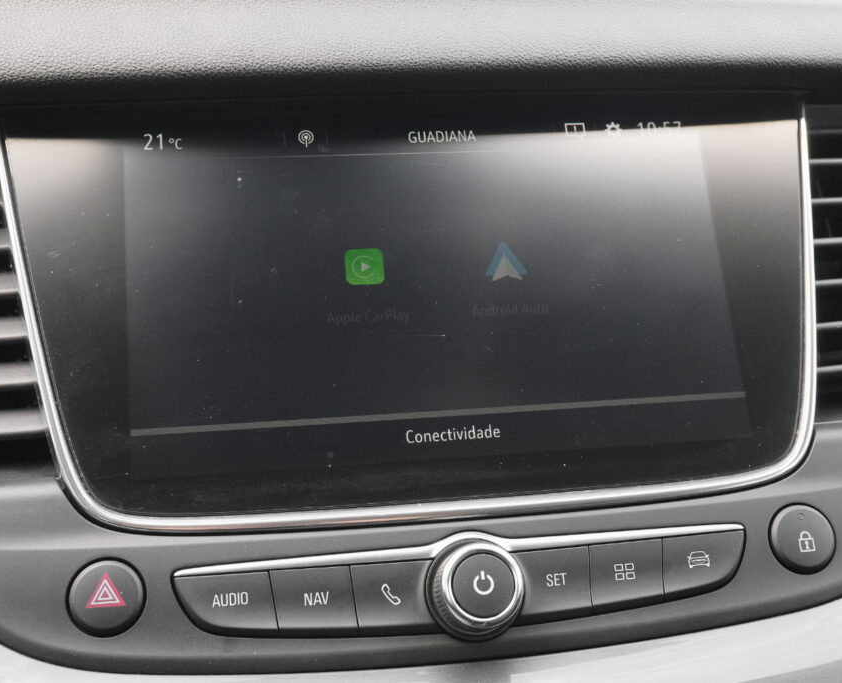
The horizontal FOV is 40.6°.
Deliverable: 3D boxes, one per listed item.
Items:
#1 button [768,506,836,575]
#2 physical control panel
[{"bbox_3d":[0.105,0.054,0.314,0.020,0.020,0.006,-3,-26,-9],"label":"button"},{"bbox_3d":[0.015,0.062,0.293,0.154,0.029,0.017,-3,-26,-9],"label":"physical control panel"}]

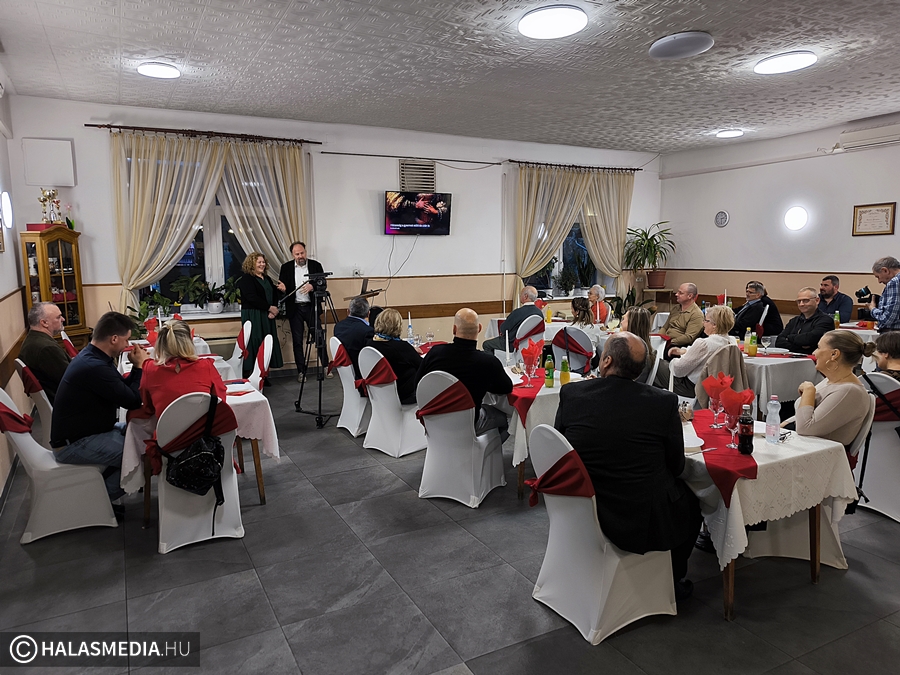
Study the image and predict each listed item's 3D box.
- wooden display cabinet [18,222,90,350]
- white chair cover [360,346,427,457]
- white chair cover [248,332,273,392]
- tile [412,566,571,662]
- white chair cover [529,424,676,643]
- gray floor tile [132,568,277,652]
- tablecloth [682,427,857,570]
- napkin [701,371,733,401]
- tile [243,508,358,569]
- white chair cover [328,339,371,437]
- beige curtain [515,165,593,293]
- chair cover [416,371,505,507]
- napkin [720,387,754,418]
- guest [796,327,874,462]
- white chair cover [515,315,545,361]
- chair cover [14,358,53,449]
[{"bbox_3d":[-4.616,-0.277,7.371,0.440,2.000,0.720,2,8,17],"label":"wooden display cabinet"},{"bbox_3d":[-0.429,0.483,5.318,0.460,0.910,0.560,7,11,44],"label":"white chair cover"},{"bbox_3d":[-1.996,0.448,5.942,0.530,0.900,0.450,-5,9,-34],"label":"white chair cover"},{"bbox_3d":[0.185,1.266,2.928,0.600,0.010,0.600,-5,9,-28],"label":"tile"},{"bbox_3d":[0.658,0.800,2.818,0.600,0.910,0.450,-4,9,-28],"label":"white chair cover"},{"bbox_3d":[-1.154,1.283,2.896,0.600,0.010,0.600,-5,9,-27],"label":"gray floor tile"},{"bbox_3d":[1.403,0.722,3.207,0.860,0.480,0.860,-4,8,-27],"label":"tablecloth"},{"bbox_3d":[1.352,0.251,3.165,0.140,0.160,0.150,-5,9,-27],"label":"napkin"},{"bbox_3d":[-0.904,1.170,3.696,0.600,0.010,0.600,-5,9,-28],"label":"tile"},{"bbox_3d":[-0.817,0.414,5.792,0.580,0.905,0.450,-6,9,-33],"label":"white chair cover"},{"bbox_3d":[1.731,-1.630,10.184,1.500,2.220,0.150,-5,9,-28],"label":"beige curtain"},{"bbox_3d":[0.094,0.640,4.372,0.450,0.900,0.530,3,8,27],"label":"chair cover"},{"bbox_3d":[1.360,0.320,2.952,0.160,0.180,0.130,2,8,17],"label":"napkin"},{"bbox_3d":[1.829,0.563,3.434,0.780,1.220,0.480,1,8,12],"label":"guest"},{"bbox_3d":[0.928,0.142,7.901,0.440,0.890,0.540,-5,9,-28],"label":"white chair cover"},{"bbox_3d":[-2.917,0.586,4.772,0.560,0.910,0.450,-7,10,-37],"label":"chair cover"}]

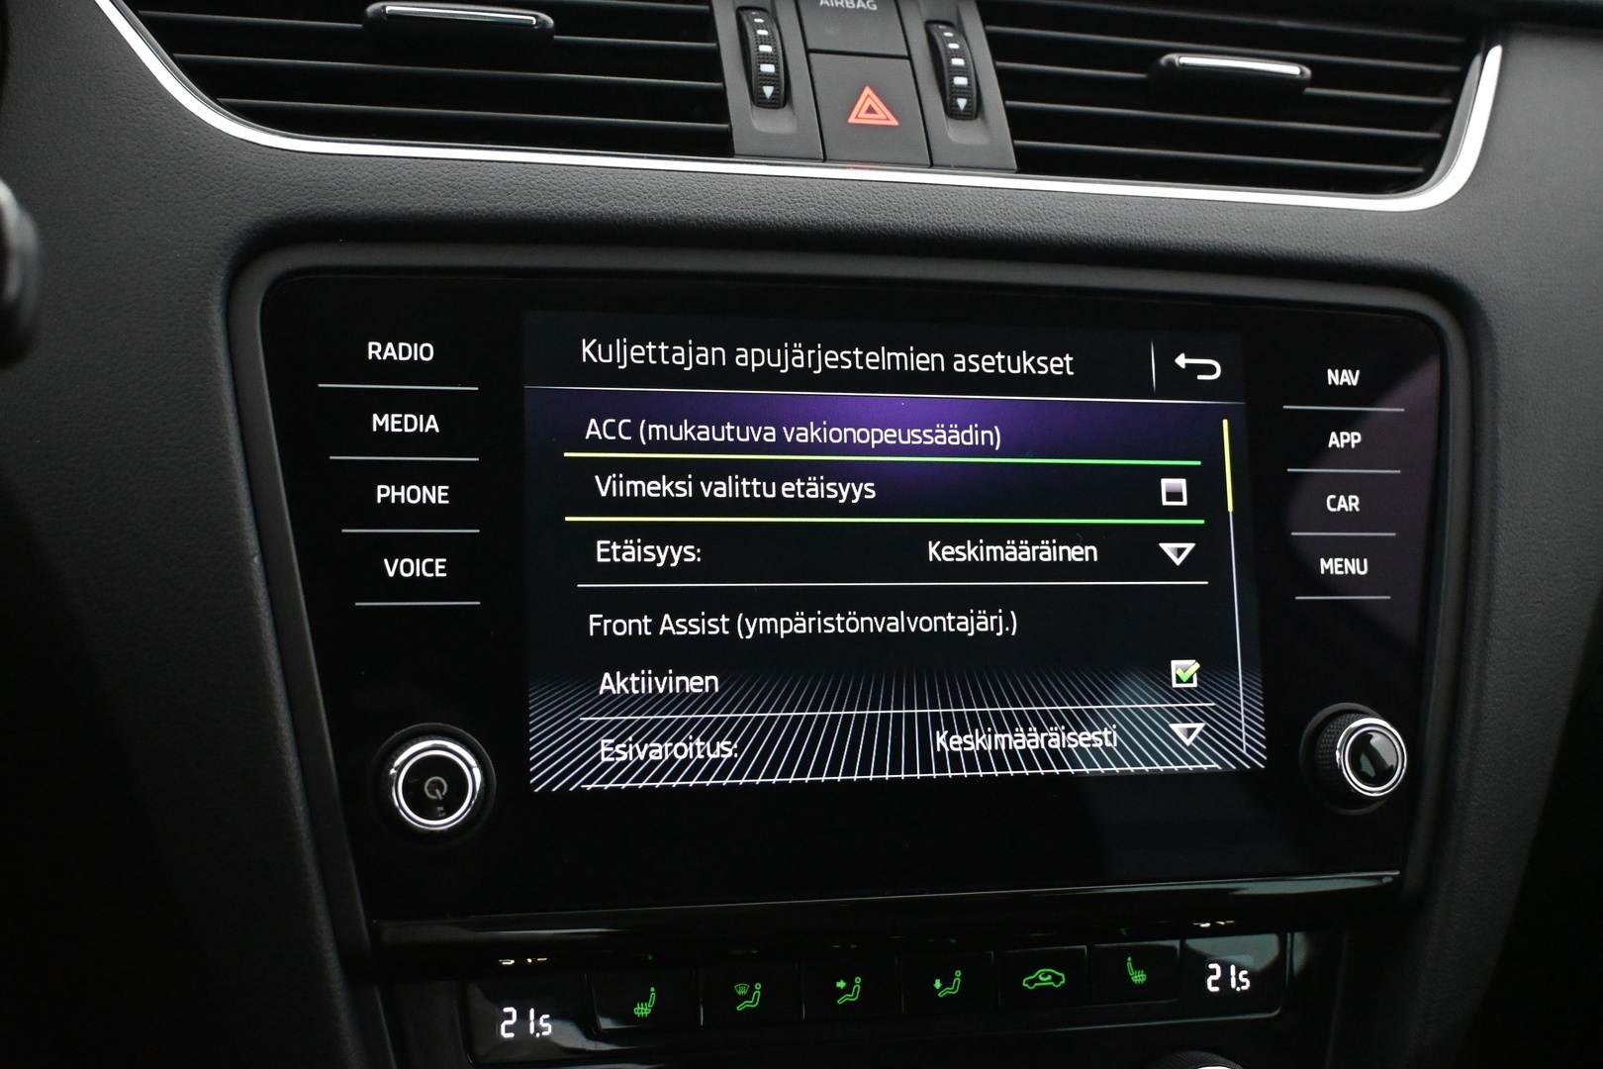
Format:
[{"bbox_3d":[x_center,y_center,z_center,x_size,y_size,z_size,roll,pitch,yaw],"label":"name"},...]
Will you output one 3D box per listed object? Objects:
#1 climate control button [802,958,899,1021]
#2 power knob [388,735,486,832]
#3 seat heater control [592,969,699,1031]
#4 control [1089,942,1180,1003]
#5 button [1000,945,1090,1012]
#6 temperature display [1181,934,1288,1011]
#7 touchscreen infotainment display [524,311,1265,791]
[{"bbox_3d":[0.011,0.104,0.431,0.023,0.014,0.005,0,-10,-15],"label":"climate control button"},{"bbox_3d":[-0.076,0.052,0.386,0.021,0.021,0.013,0,-7,-15],"label":"power knob"},{"bbox_3d":[-0.035,0.104,0.418,0.023,0.014,0.005,0,-10,-15],"label":"seat heater control"},{"bbox_3d":[0.080,0.105,0.450,0.023,0.014,0.005,0,-10,-15],"label":"control"},{"bbox_3d":[0.057,0.105,0.444,0.023,0.014,0.005,0,-10,-15],"label":"button"},{"bbox_3d":[0.101,0.104,0.442,0.026,0.018,0.008,0,-12,-16],"label":"temperature display"},{"bbox_3d":[0.024,0.004,0.430,0.174,0.104,0.010,0,-7,-15],"label":"touchscreen infotainment display"}]

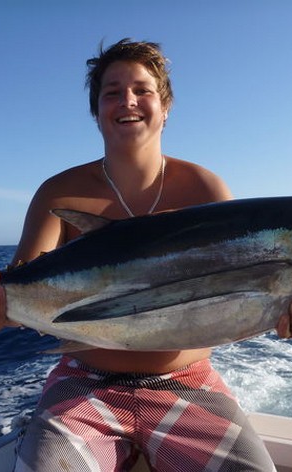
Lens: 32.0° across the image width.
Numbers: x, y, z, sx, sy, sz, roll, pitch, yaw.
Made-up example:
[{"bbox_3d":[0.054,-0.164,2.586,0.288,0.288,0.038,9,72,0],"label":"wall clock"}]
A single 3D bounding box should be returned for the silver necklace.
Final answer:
[{"bbox_3d":[-0.026,-0.097,1.080,0.137,0.150,0.120,-1,-1,0],"label":"silver necklace"}]

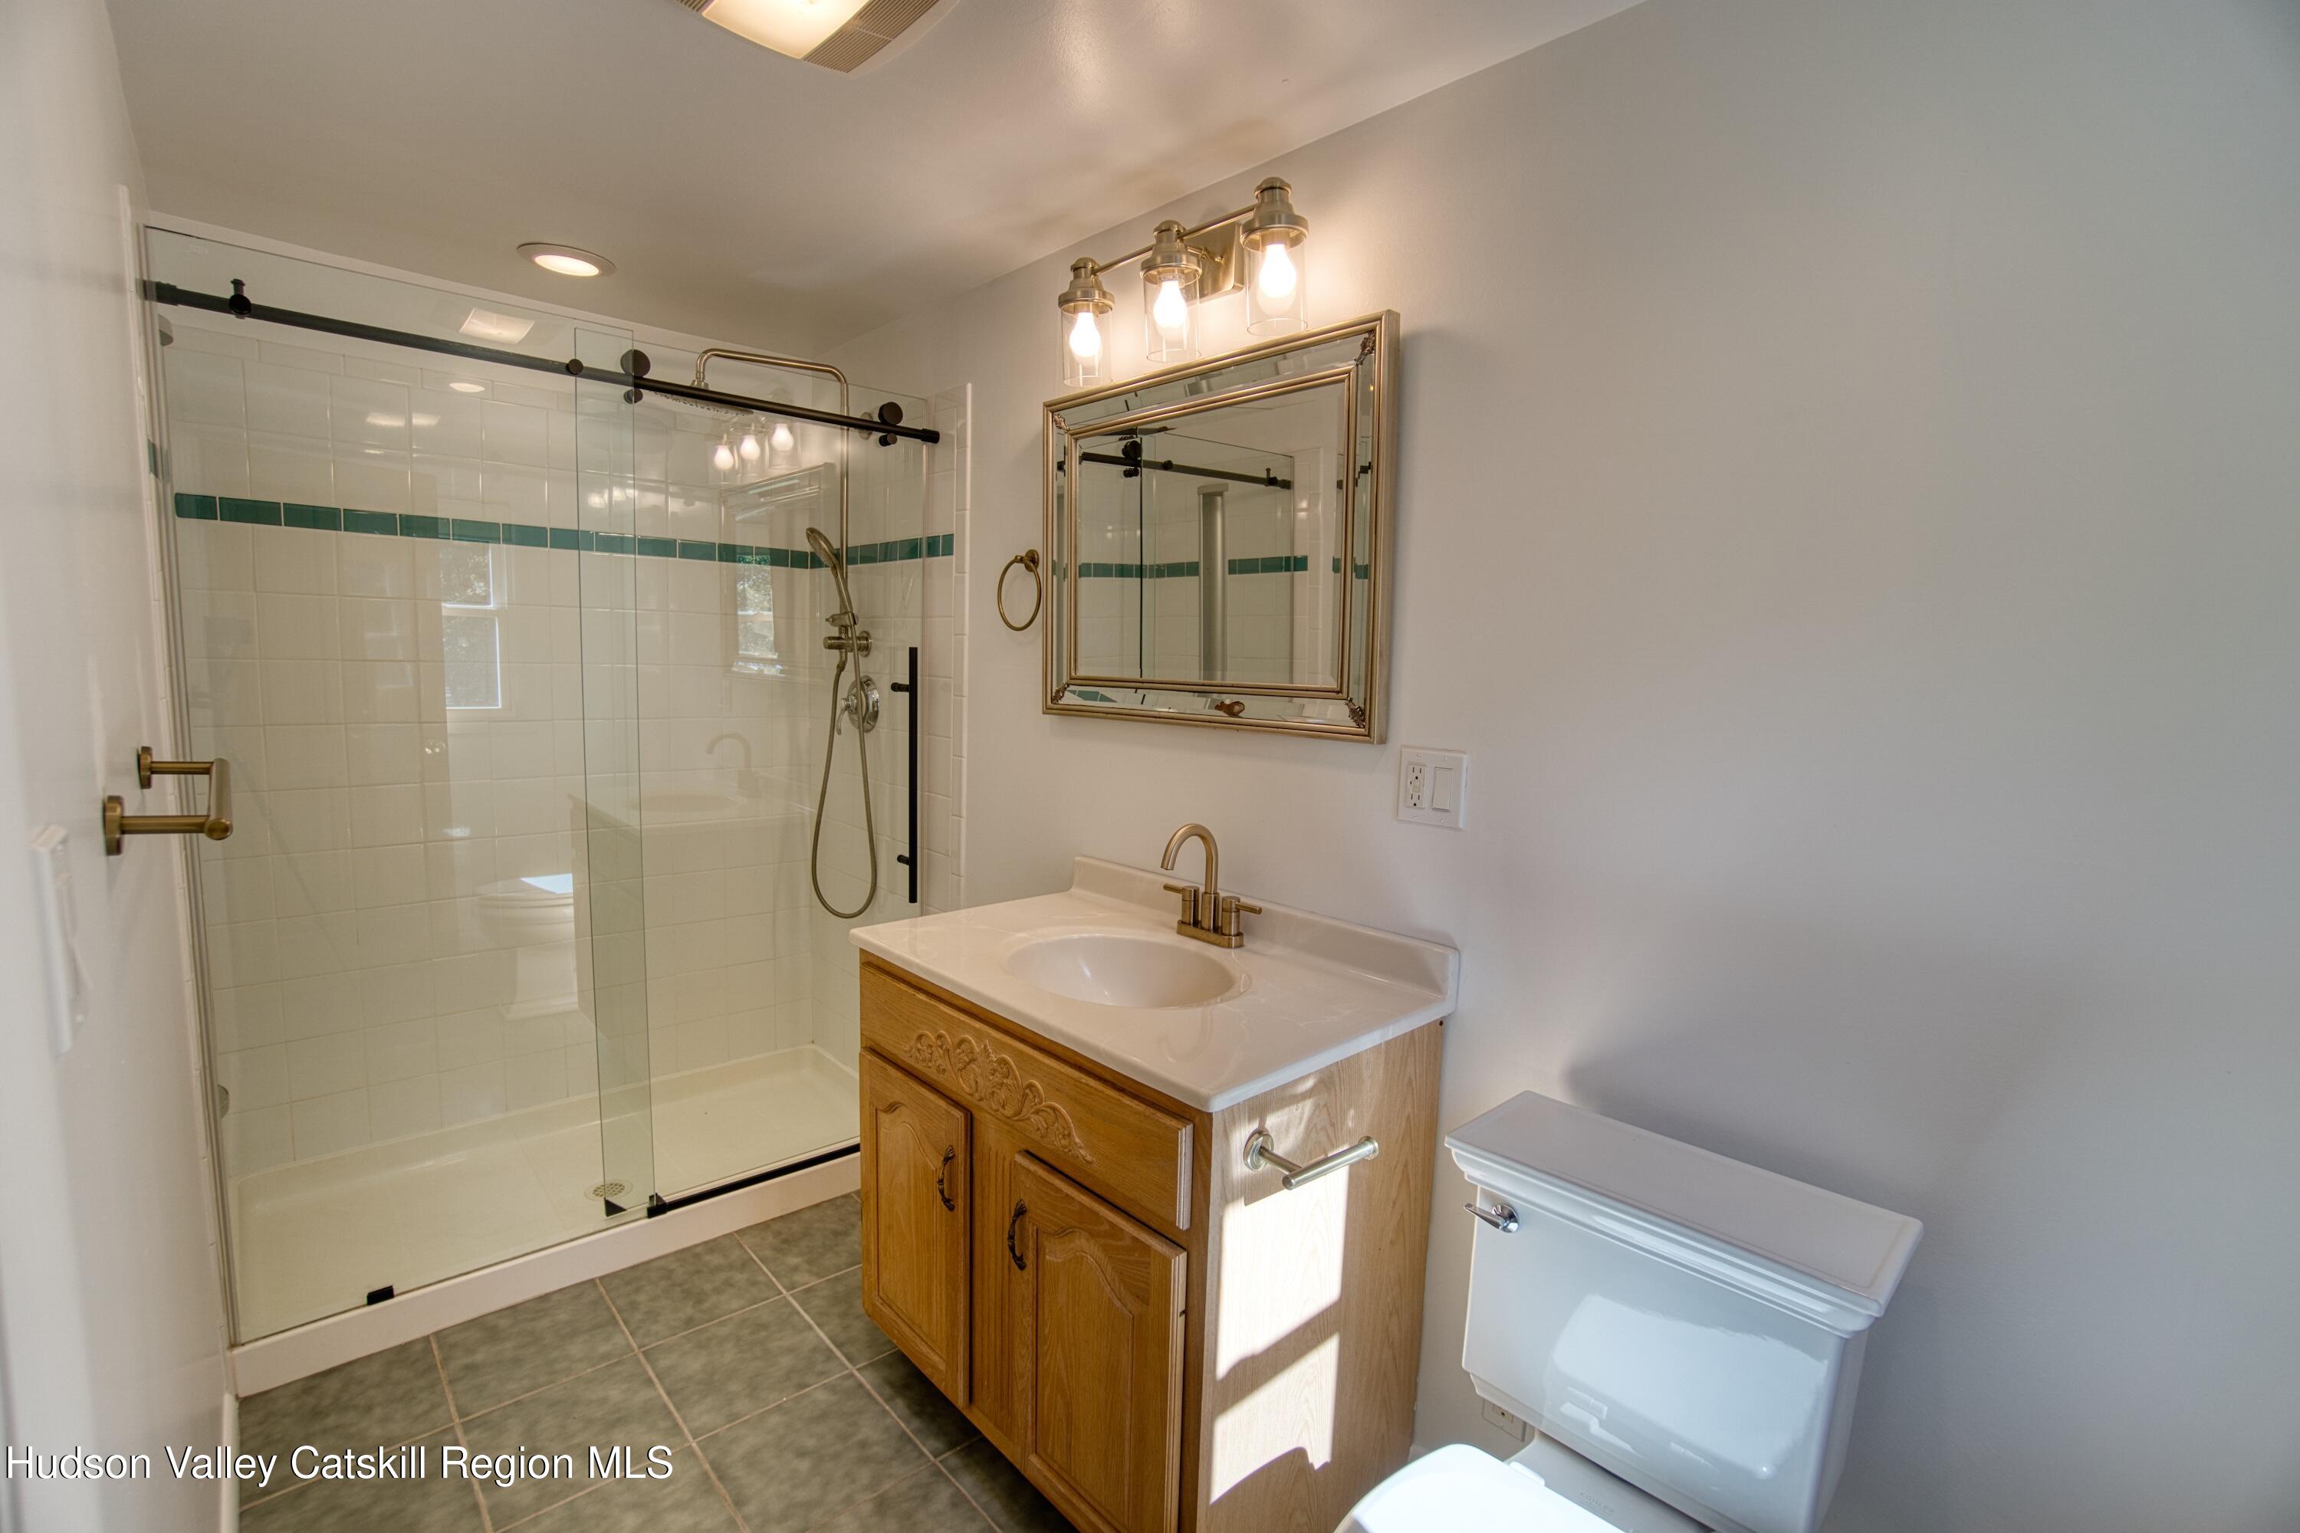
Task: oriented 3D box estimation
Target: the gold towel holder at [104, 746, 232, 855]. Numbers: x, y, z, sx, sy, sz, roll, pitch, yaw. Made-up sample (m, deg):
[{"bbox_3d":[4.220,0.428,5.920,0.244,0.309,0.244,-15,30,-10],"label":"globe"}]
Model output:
[{"bbox_3d":[-1.035,0.025,1.019,0.080,0.052,0.505,-4,9,-44],"label":"gold towel holder"}]

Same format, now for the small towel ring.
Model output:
[{"bbox_3d":[-0.293,-0.411,2.253,0.064,0.190,0.172,-4,9,-44],"label":"small towel ring"}]

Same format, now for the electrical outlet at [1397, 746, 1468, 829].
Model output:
[{"bbox_3d":[0.457,0.036,1.562,0.008,0.121,0.119,-4,9,-44],"label":"electrical outlet"}]

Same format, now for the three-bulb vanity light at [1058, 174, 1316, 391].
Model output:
[{"bbox_3d":[0.069,-0.860,1.759,0.190,0.245,0.570,-4,9,-44],"label":"three-bulb vanity light"}]

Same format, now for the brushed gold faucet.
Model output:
[{"bbox_3d":[0.078,0.223,1.806,0.165,0.226,0.255,-4,9,-44],"label":"brushed gold faucet"}]

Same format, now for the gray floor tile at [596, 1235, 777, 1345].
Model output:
[{"bbox_3d":[-1.040,1.186,2.175,0.302,0.010,0.302,-4,8,-42],"label":"gray floor tile"}]

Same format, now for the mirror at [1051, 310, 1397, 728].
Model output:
[{"bbox_3d":[0.080,-0.420,1.870,0.037,0.685,0.874,-8,11,-44],"label":"mirror"}]

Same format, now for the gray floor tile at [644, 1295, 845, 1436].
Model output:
[{"bbox_3d":[-0.825,1.217,1.953,0.302,0.010,0.302,-4,8,-42],"label":"gray floor tile"}]

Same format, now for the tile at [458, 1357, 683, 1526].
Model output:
[{"bbox_3d":[-1.058,1.230,1.763,0.302,0.010,0.302,-4,8,-42],"label":"tile"}]

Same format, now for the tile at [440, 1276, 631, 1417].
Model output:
[{"bbox_3d":[-1.273,1.199,1.983,0.302,0.010,0.302,-4,8,-42],"label":"tile"}]

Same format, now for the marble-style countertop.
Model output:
[{"bbox_3d":[-0.039,0.315,1.689,0.565,0.106,0.945,-4,9,-44],"label":"marble-style countertop"}]

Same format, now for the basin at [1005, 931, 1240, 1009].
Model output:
[{"bbox_3d":[-0.053,0.417,1.673,0.365,0.140,0.440,-4,9,-44],"label":"basin"}]

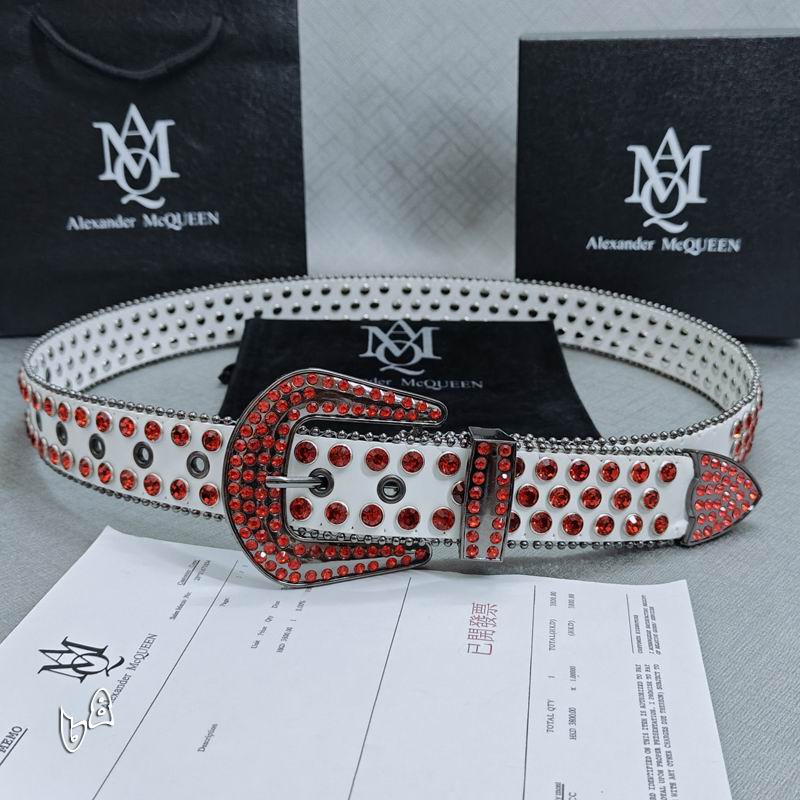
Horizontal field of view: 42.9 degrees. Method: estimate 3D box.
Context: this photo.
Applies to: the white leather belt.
[{"bbox_3d":[-0.003,-0.025,0.470,0.316,0.076,0.323,2,20,4],"label":"white leather belt"}]

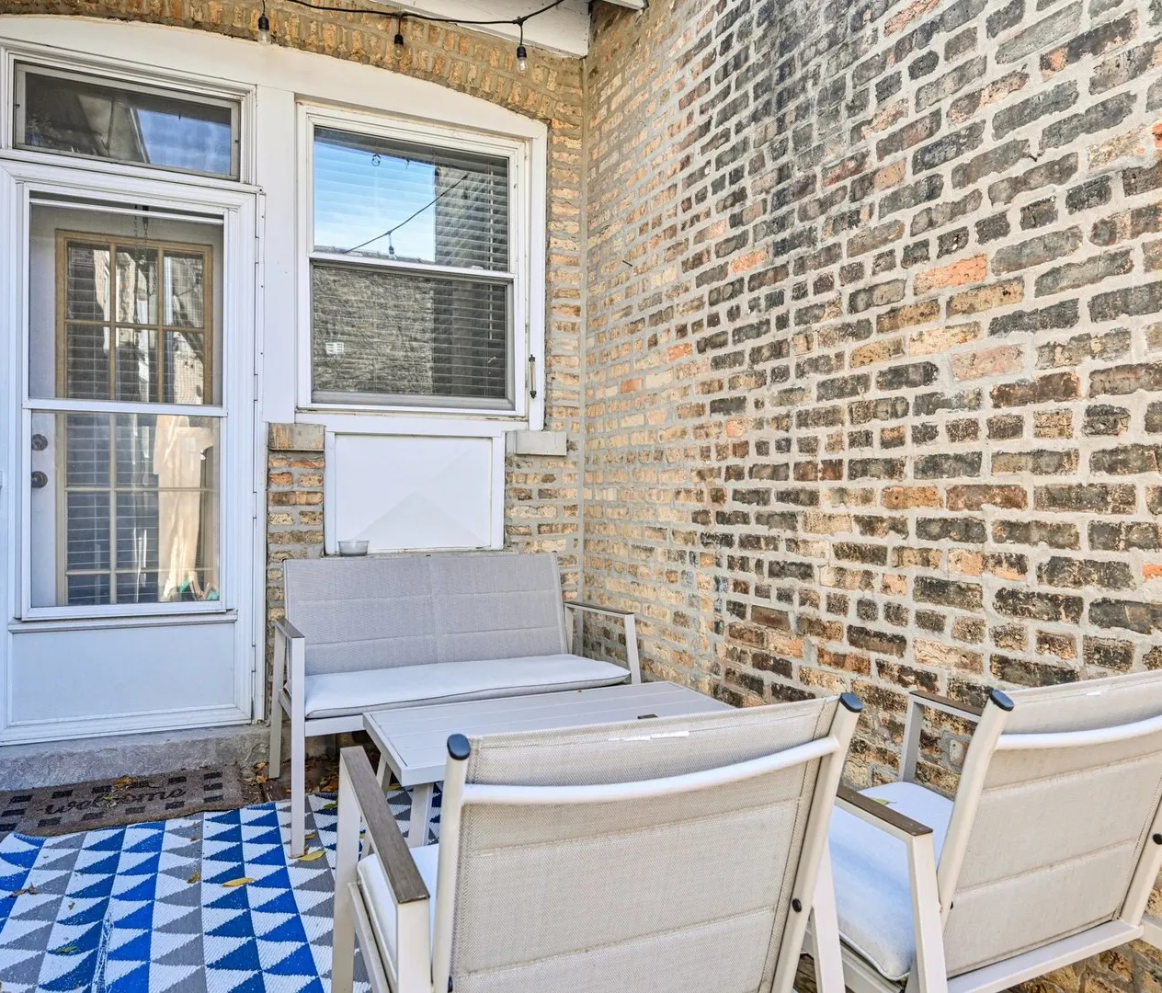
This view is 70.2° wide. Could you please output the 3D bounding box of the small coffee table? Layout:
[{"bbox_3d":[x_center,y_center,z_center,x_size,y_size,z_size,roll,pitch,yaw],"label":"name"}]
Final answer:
[{"bbox_3d":[-0.054,0.809,2.263,0.976,0.411,0.498,0,1,-25],"label":"small coffee table"}]

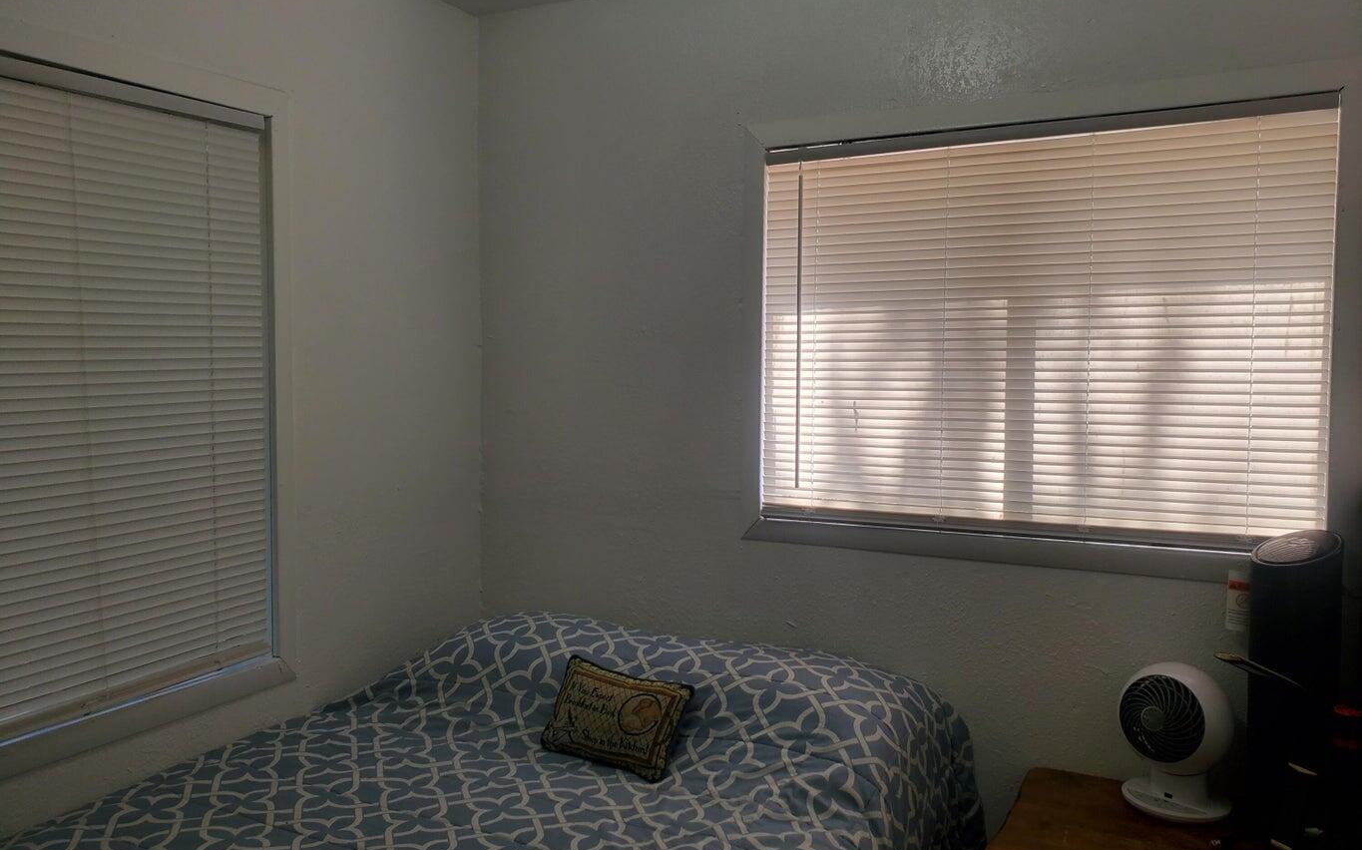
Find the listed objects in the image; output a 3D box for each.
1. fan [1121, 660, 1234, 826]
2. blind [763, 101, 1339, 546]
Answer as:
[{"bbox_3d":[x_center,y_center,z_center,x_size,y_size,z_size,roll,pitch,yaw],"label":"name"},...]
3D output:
[{"bbox_3d":[0.985,0.615,2.033,0.204,0.266,0.204,-2,4,-41],"label":"fan"},{"bbox_3d":[0.734,-0.204,2.255,1.187,0.887,0.040,2,3,28],"label":"blind"}]

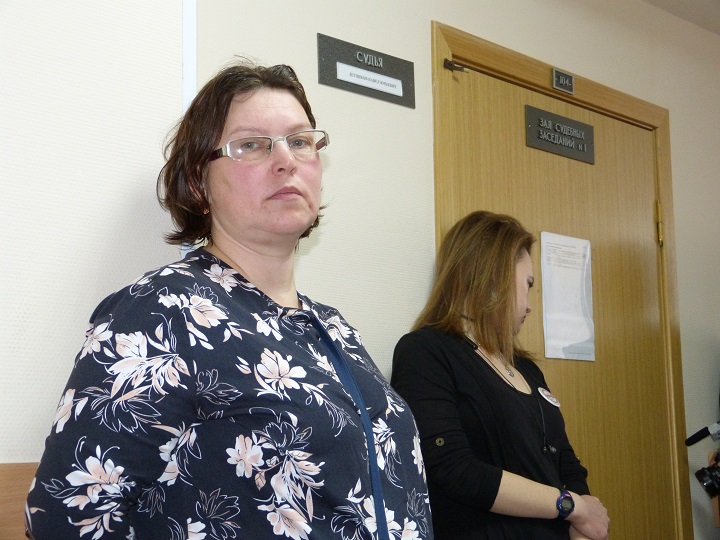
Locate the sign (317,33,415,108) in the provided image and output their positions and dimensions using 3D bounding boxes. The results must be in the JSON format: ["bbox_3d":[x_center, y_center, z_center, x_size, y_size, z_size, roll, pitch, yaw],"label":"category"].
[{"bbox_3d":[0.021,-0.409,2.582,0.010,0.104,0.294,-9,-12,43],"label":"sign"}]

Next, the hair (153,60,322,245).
[{"bbox_3d":[-0.154,-0.149,1.580,0.195,0.228,0.205,-1,-13,-30],"label":"hair"}]

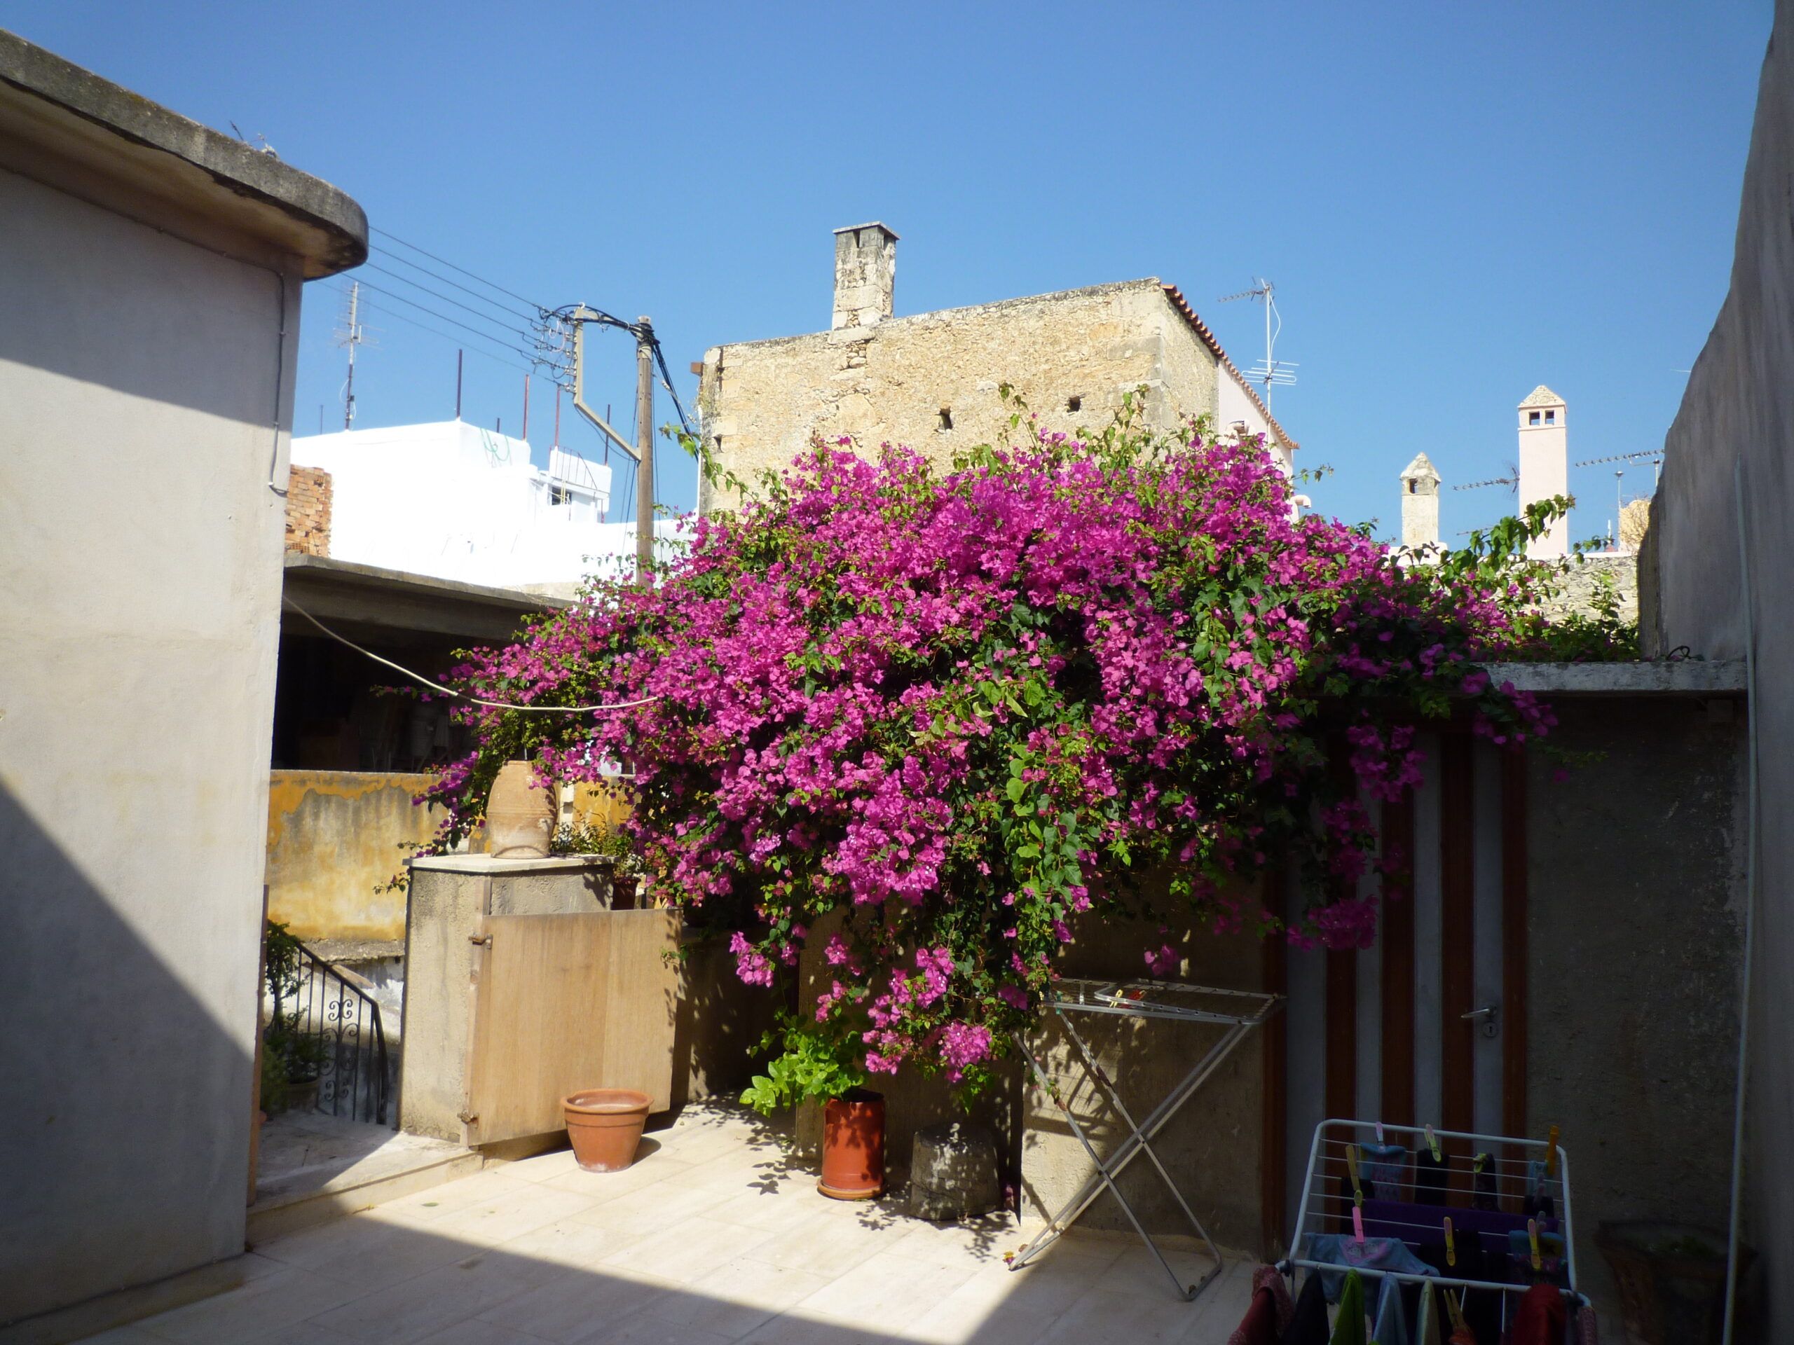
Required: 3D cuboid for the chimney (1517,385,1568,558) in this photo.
[{"bbox_3d":[8.251,-2.582,16.591,0.570,2.262,0.570,-1,-5,28],"label":"chimney"}]

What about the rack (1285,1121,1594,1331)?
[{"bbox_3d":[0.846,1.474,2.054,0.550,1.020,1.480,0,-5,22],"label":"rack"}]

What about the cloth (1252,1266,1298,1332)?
[{"bbox_3d":[0.688,1.148,2.360,0.090,0.150,0.100,0,-5,22],"label":"cloth"}]

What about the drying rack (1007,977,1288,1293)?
[{"bbox_3d":[0.865,1.703,4.807,1.050,0.987,0.500,-1,-5,28],"label":"drying rack"}]

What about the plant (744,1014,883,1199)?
[{"bbox_3d":[-0.344,1.845,5.522,0.580,0.727,0.480,2,-4,0],"label":"plant"}]

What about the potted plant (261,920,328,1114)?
[{"bbox_3d":[-2.931,1.663,6.354,0.360,0.890,0.360,-1,-5,28],"label":"potted plant"}]

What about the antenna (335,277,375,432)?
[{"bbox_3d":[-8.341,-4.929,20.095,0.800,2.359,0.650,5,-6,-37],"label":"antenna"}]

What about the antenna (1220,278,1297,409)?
[{"bbox_3d":[4.909,-4.462,17.574,1.000,1.831,0.750,-2,-6,34],"label":"antenna"}]

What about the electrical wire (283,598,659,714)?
[{"bbox_3d":[-1.683,-0.047,5.297,1.527,0.392,0.080,5,-5,-33],"label":"electrical wire"}]

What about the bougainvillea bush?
[{"bbox_3d":[0.196,0.343,5.847,4.900,2.730,1.800,-1,-5,28],"label":"bougainvillea bush"}]

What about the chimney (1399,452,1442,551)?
[{"bbox_3d":[7.273,-2.385,18.000,0.470,1.360,0.470,-1,-5,34],"label":"chimney"}]

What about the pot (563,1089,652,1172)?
[{"bbox_3d":[-1.296,2.062,5.815,0.389,0.280,0.389,2,-4,0],"label":"pot"}]

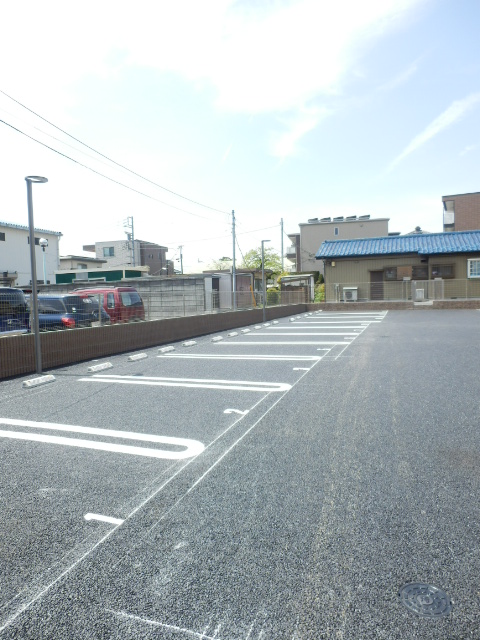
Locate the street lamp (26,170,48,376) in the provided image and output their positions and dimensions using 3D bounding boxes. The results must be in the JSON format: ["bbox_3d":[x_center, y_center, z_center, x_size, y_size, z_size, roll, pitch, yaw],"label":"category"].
[{"bbox_3d":[-3.565,-0.791,8.033,0.480,3.550,0.420,0,4,18],"label":"street lamp"}]

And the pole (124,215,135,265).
[{"bbox_3d":[-14.073,-7.631,57.357,1.200,11.350,0.700,0,4,18],"label":"pole"}]

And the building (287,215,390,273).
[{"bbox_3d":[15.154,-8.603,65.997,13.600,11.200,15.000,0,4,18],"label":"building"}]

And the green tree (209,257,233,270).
[{"bbox_3d":[-2.367,-4.944,55.184,3.300,5.870,3.300,0,4,18],"label":"green tree"}]

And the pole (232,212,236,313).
[{"bbox_3d":[-0.278,-2.840,22.163,0.160,5.190,0.160,-1,4,0],"label":"pole"}]

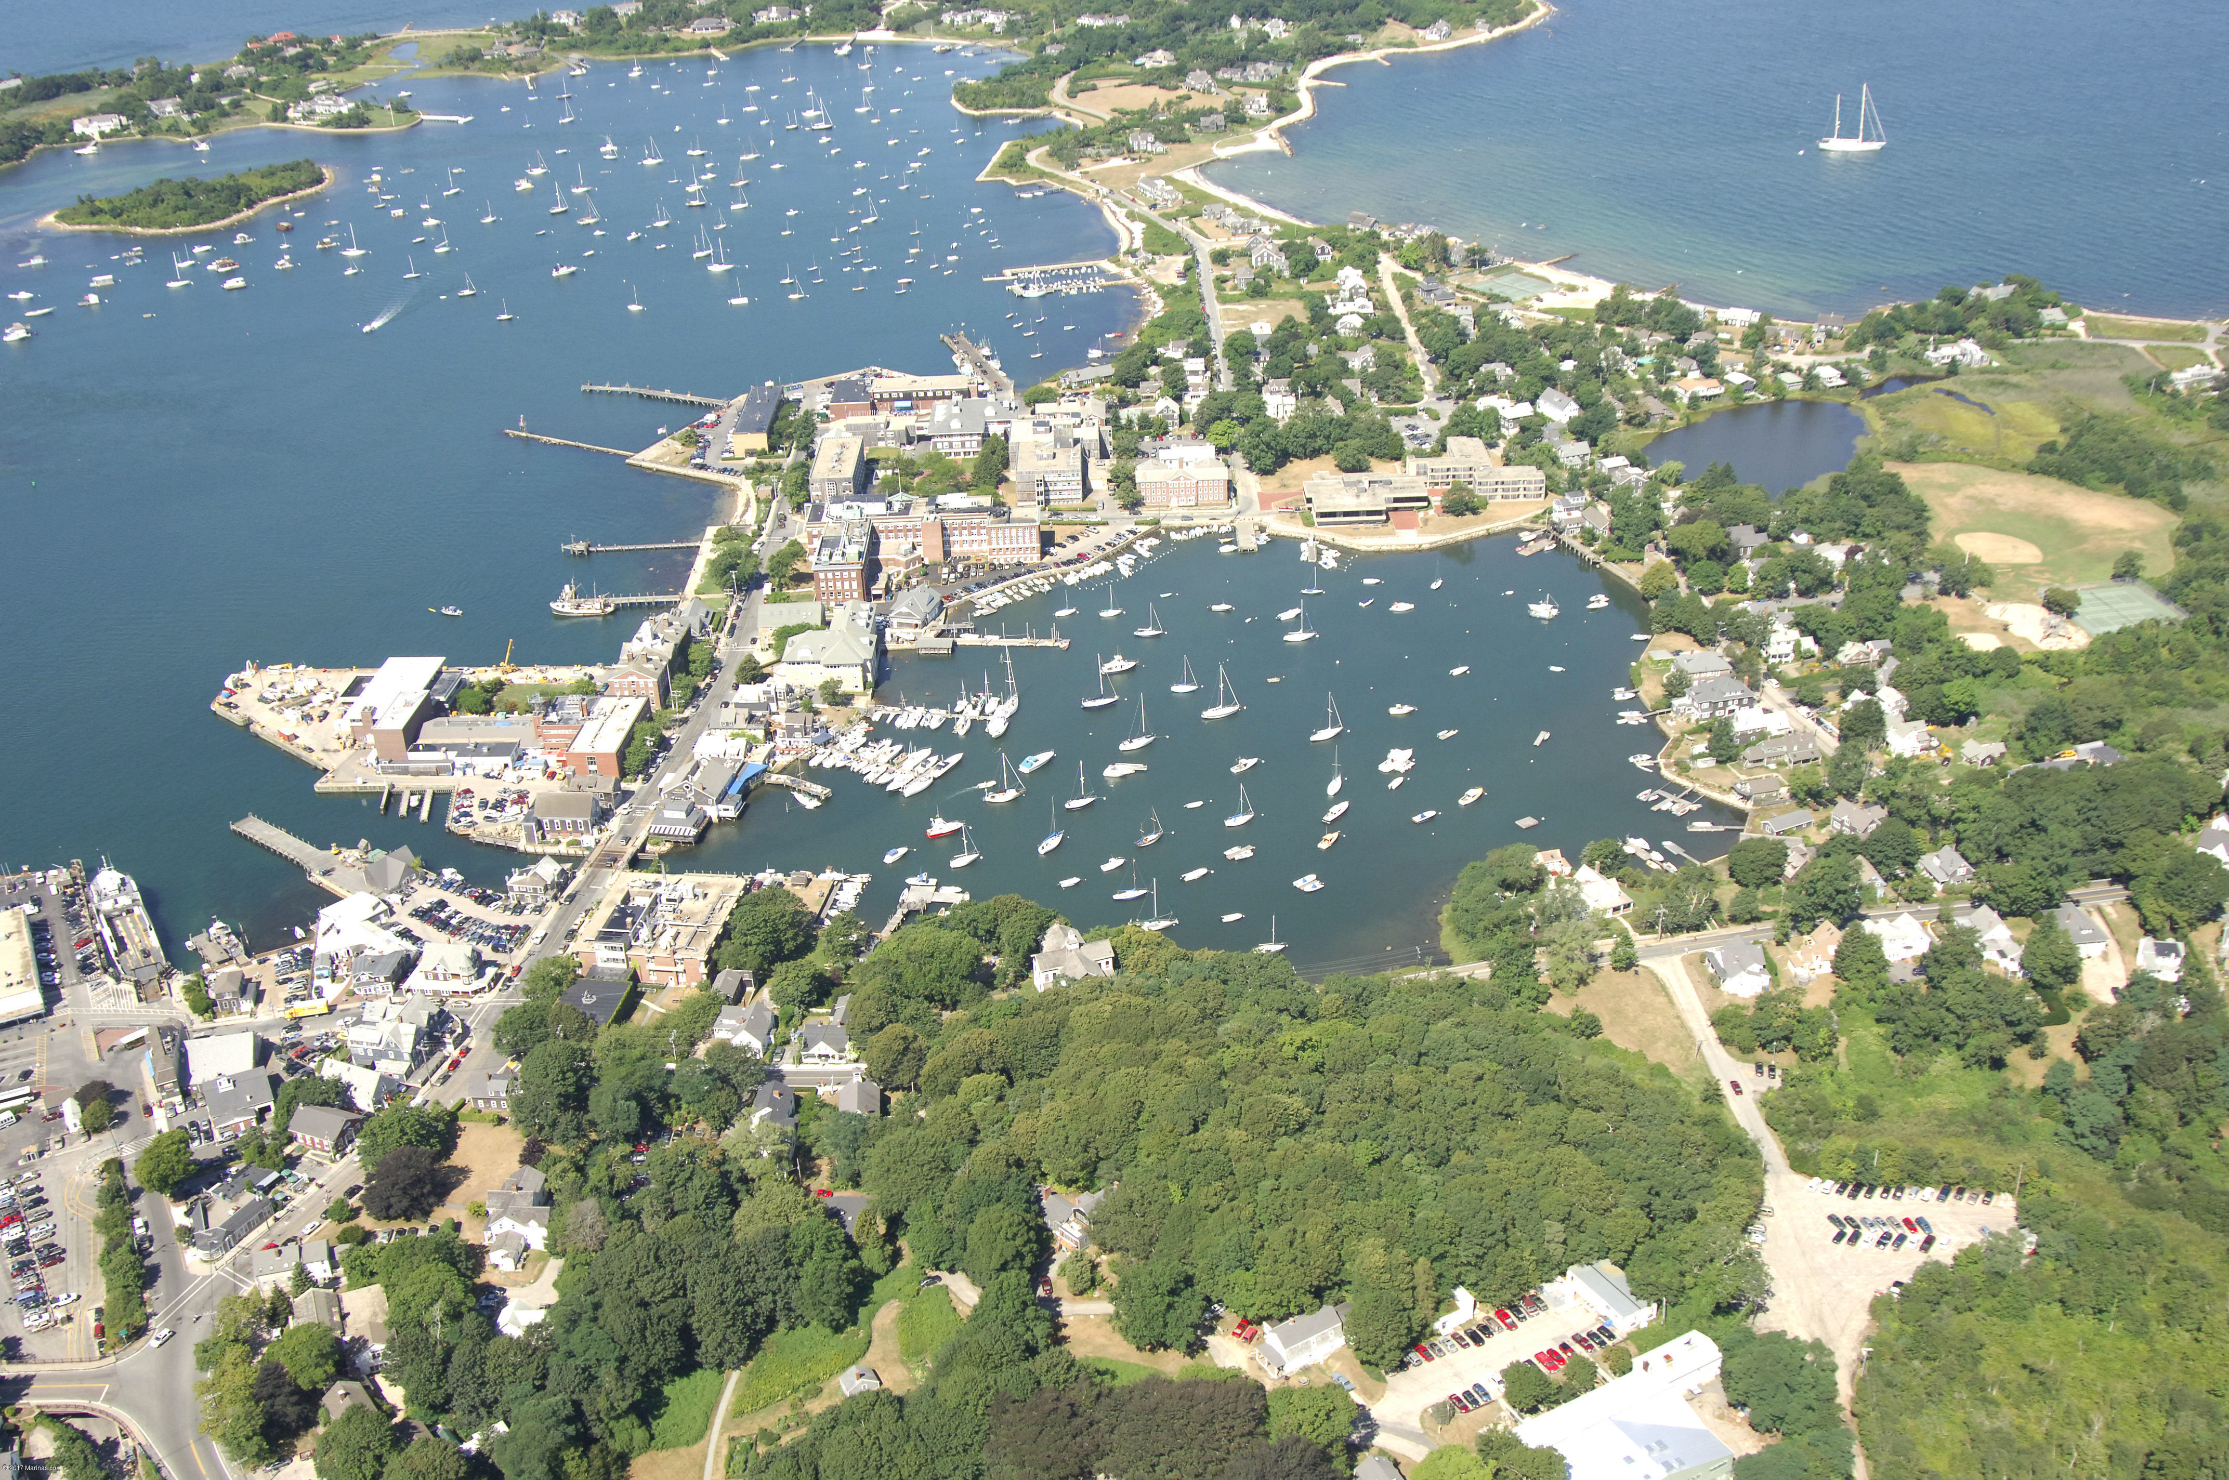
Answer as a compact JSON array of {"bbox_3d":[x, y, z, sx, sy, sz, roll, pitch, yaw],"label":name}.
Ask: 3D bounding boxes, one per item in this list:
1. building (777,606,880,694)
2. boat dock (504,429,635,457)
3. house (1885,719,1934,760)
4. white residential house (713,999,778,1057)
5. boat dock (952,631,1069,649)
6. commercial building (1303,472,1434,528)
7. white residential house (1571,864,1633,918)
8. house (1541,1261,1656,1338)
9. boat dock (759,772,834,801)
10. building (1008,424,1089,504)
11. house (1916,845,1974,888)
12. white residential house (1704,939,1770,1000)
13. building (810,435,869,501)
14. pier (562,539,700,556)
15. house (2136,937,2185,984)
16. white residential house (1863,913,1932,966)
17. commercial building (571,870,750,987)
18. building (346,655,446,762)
[{"bbox_3d":[-97.100,-33.460,769.050,27.690,17.110,49.130,-2,27,1],"label":"building"},{"bbox_3d":[-240.470,-129.990,978.780,74.500,2.500,3.000,13,31,27],"label":"boat dock"},{"bbox_3d":[236.800,-1.090,663.490,12.500,8.000,10.500,-7,27,-9],"label":"house"},{"bbox_3d":[-93.620,72.720,559.560,13.160,7.930,12.990,1,27,7],"label":"white residential house"},{"bbox_3d":[-36.070,-34.590,772.550,41.570,4.200,5.500,1,28,6],"label":"boat dock"},{"bbox_3d":[100.800,-96.640,888.550,49.670,8.000,37.970,1,27,6],"label":"commercial building"},{"bbox_3d":[129.970,39.700,594.310,9.800,7.000,18.000,-12,28,-18],"label":"white residential house"},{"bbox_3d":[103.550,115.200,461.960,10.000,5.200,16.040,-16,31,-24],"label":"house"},{"bbox_3d":[-97.750,14.920,686.640,25.190,3.000,6.200,11,31,24],"label":"boat dock"},{"bbox_3d":[-26.790,-113.690,908.380,29.500,13.800,58.000,-2,27,2],"label":"building"},{"bbox_3d":[225.550,35.050,602.340,11.350,8.180,9.880,-3,27,-2],"label":"house"},{"bbox_3d":[158.970,57.470,563.550,12.960,7.910,14.530,1,27,7],"label":"white residential house"},{"bbox_3d":[-116.210,-113.930,939.250,17.750,10.620,50.760,-3,27,0],"label":"building"},{"bbox_3d":[-186.950,-74.920,862.050,54.070,3.500,8.000,-2,28,2],"label":"pier"},{"bbox_3d":[264.490,55.180,561.860,9.200,7.500,10.800,0,28,4],"label":"house"},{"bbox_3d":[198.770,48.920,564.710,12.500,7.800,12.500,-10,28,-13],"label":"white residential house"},{"bbox_3d":[-123.490,50.630,608.200,36.260,12.350,41.640,1,27,7],"label":"commercial building"},{"bbox_3d":[-232.510,-9.980,726.250,20.000,12.500,57.000,-2,27,2],"label":"building"}]

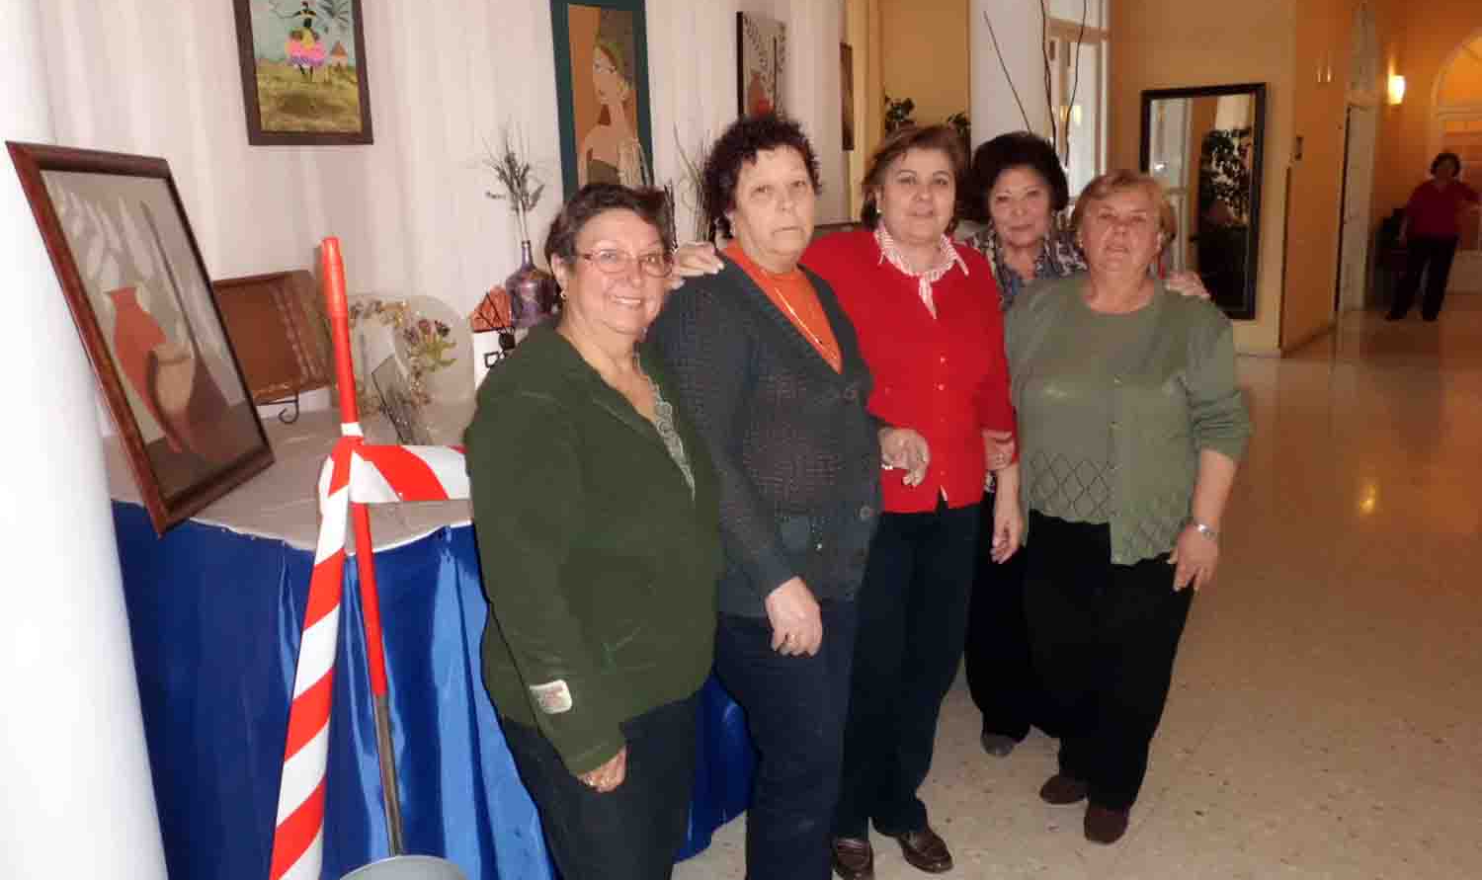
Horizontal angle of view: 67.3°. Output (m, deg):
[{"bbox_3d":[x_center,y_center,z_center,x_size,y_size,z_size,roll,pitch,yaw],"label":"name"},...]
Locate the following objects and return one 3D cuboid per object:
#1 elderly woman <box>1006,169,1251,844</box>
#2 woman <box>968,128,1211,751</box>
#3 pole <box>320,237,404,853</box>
[{"bbox_3d":[0.827,0.137,2.529,0.530,1.490,0.350,2,12,20],"label":"elderly woman"},{"bbox_3d":[0.812,0.024,2.863,0.600,1.575,0.340,0,12,12],"label":"woman"},{"bbox_3d":[-0.646,0.331,1.962,0.032,1.358,0.032,-2,12,0],"label":"pole"}]

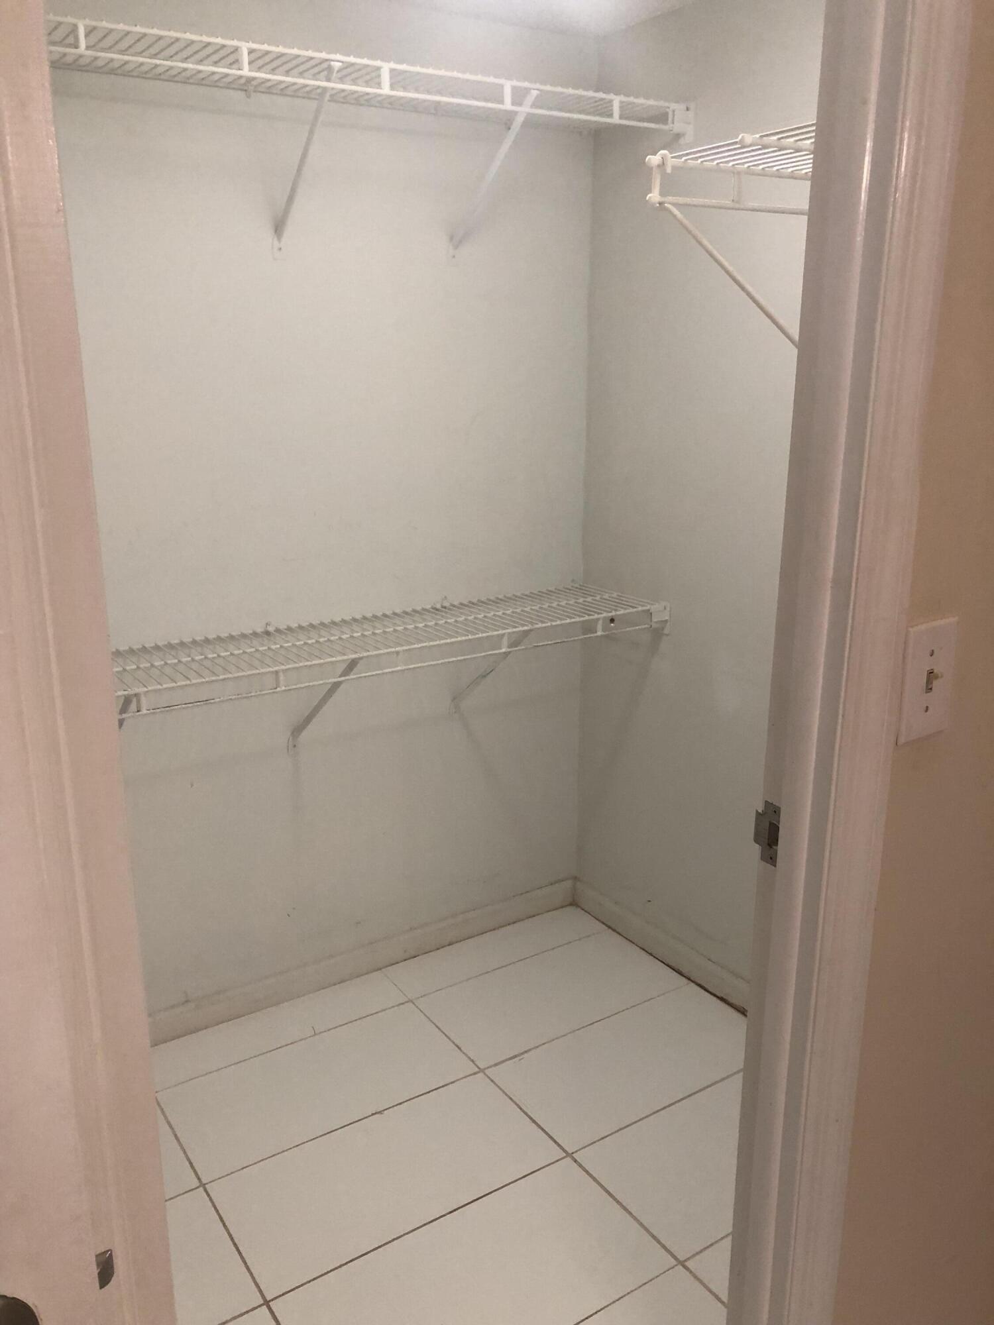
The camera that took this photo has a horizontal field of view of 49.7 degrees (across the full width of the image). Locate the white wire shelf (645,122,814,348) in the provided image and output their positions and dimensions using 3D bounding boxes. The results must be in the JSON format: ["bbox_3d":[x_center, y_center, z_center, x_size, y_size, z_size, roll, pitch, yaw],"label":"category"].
[{"bbox_3d":[0.562,-0.466,1.334,0.738,0.296,0.315,-10,19,-31],"label":"white wire shelf"}]

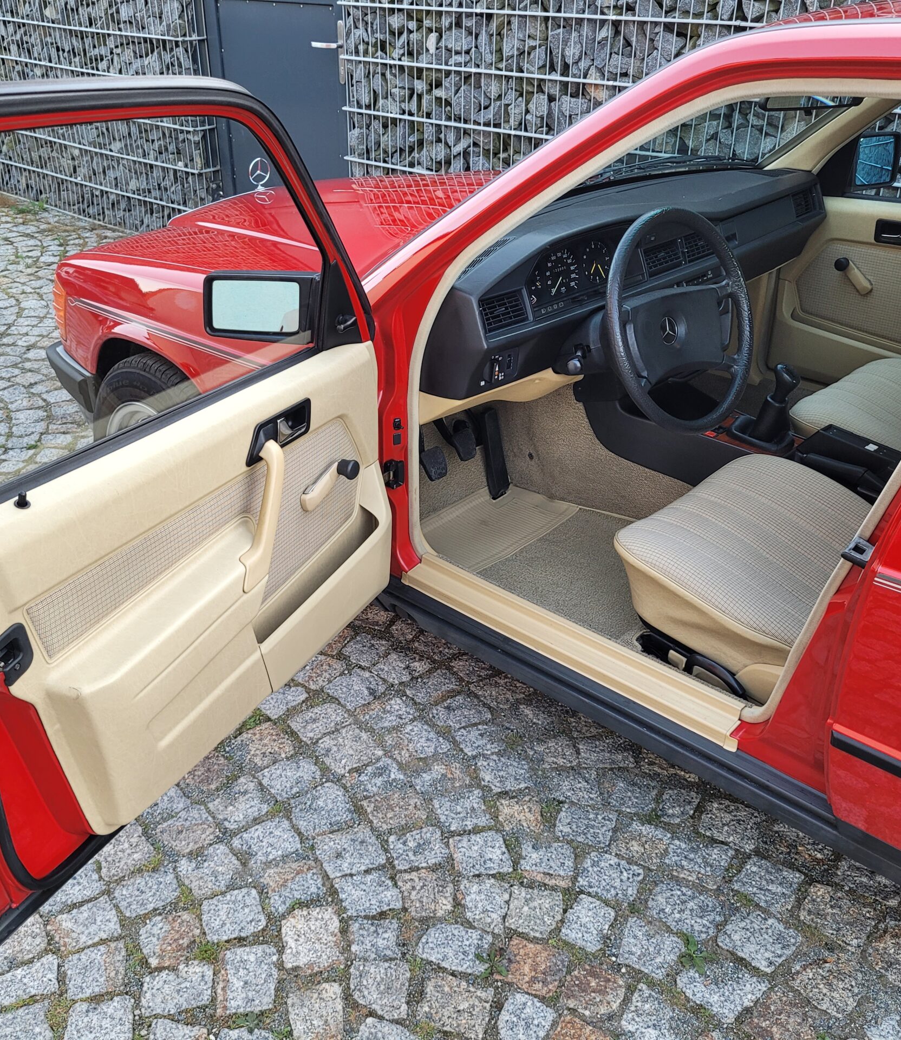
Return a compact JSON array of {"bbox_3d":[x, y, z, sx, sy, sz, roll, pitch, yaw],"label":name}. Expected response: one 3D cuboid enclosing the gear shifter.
[{"bbox_3d":[0.688,-0.250,2.214,0.103,0.187,0.076,24,37,36],"label":"gear shifter"}]

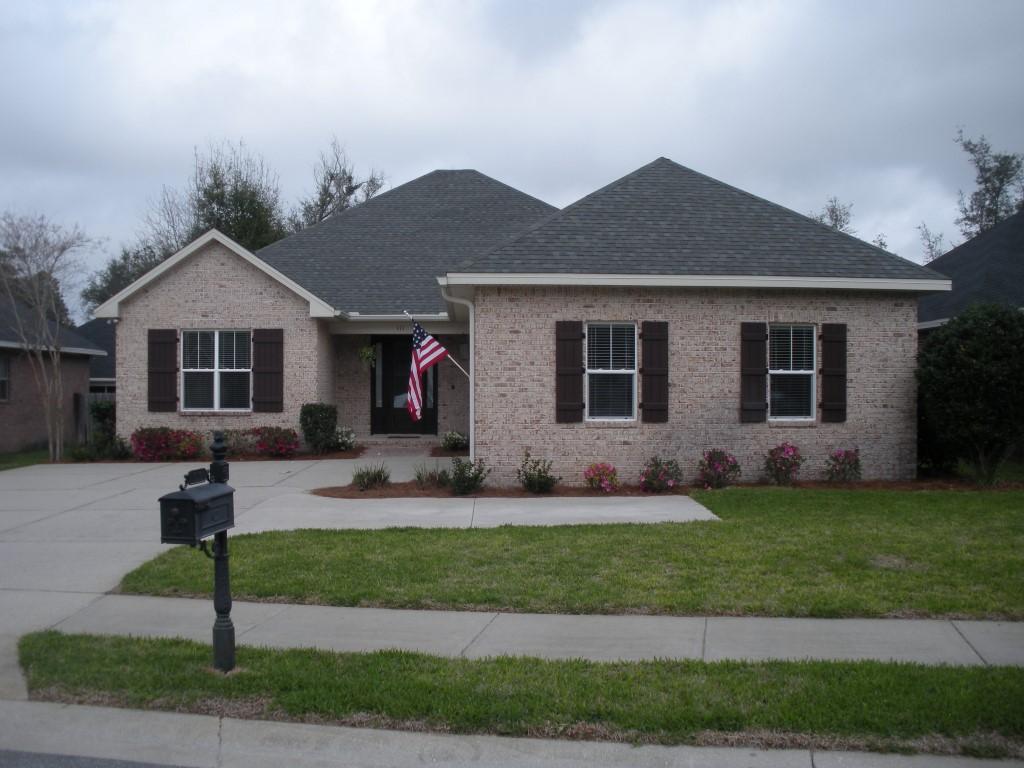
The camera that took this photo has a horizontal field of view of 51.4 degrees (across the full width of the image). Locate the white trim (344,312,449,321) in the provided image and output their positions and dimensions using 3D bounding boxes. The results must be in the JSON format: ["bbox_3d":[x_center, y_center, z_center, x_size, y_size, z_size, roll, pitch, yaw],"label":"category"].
[{"bbox_3d":[-2.548,-1.498,23.700,2.330,0.160,0.140,0,0,-3],"label":"white trim"}]

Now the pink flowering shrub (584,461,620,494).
[{"bbox_3d":[1.313,1.347,15.450,0.520,0.416,0.460,0,0,-3],"label":"pink flowering shrub"}]

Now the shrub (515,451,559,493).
[{"bbox_3d":[0.357,1.266,15.500,0.630,0.568,0.550,0,0,-3],"label":"shrub"}]

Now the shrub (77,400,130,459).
[{"bbox_3d":[-7.442,0.847,19.400,0.950,1.080,0.850,0,0,-4],"label":"shrub"}]

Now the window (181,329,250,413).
[{"bbox_3d":[-5.504,-0.244,19.820,1.310,1.520,0.090,0,0,-4],"label":"window"}]

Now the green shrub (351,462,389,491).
[{"bbox_3d":[-2.078,1.368,15.750,0.540,0.400,0.500,0,0,-4],"label":"green shrub"}]

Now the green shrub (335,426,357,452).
[{"bbox_3d":[-3.764,1.250,24.000,0.550,0.561,0.520,0,0,-3],"label":"green shrub"}]

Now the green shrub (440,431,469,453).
[{"bbox_3d":[-1.139,1.139,21.100,0.540,0.420,0.500,0,0,-4],"label":"green shrub"}]

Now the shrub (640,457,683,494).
[{"bbox_3d":[2.176,1.294,15.500,0.660,0.522,0.580,0,0,-3],"label":"shrub"}]

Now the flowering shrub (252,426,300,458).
[{"bbox_3d":[-4.279,1.063,19.350,0.850,0.570,0.700,0,0,-4],"label":"flowering shrub"}]

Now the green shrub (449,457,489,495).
[{"bbox_3d":[-0.609,1.298,15.250,0.550,0.505,0.500,0,0,-3],"label":"green shrub"}]

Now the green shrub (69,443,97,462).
[{"bbox_3d":[-7.663,1.222,19.000,0.480,0.340,0.420,0,0,-4],"label":"green shrub"}]

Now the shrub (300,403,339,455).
[{"bbox_3d":[-3.525,0.815,19.500,0.660,0.920,0.660,0,0,-4],"label":"shrub"}]

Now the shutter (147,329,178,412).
[{"bbox_3d":[-6.472,-0.244,19.720,0.550,1.540,0.060,0,0,-4],"label":"shutter"}]

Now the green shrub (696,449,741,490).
[{"bbox_3d":[3.112,1.274,16.050,0.640,0.590,0.580,0,0,-4],"label":"green shrub"}]

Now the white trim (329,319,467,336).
[{"bbox_3d":[-2.333,-1.151,21.700,2.800,0.290,0.200,0,0,-4],"label":"white trim"}]

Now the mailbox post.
[{"bbox_3d":[-1.700,0.955,5.880,0.220,1.370,0.620,0,0,9],"label":"mailbox post"}]

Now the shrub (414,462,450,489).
[{"bbox_3d":[-1.187,1.369,15.900,0.530,0.363,0.450,0,0,-3],"label":"shrub"}]

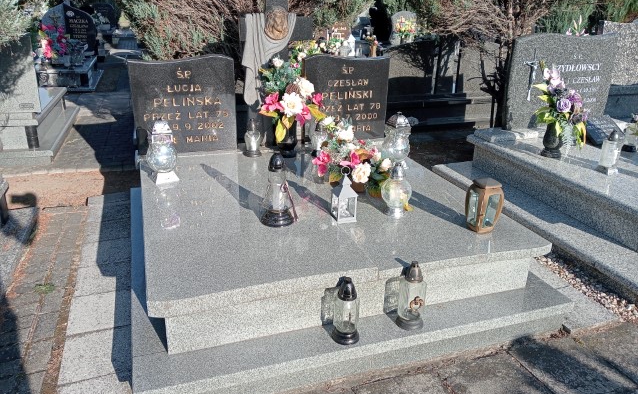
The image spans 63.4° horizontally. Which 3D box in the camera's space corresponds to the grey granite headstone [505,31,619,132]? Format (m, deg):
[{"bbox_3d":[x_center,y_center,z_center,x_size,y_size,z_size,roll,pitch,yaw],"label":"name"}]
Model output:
[{"bbox_3d":[2.227,-1.071,4.767,1.113,0.842,0.104,-6,22,-18],"label":"grey granite headstone"}]

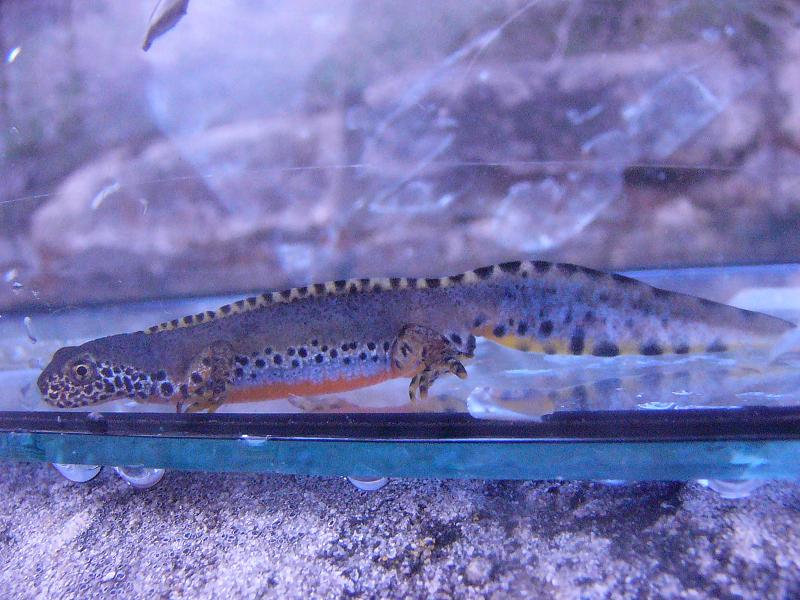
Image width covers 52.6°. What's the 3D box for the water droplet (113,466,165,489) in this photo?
[{"bbox_3d":[-0.027,0.019,0.085,0.005,0.002,0.005,-2,11,20],"label":"water droplet"}]

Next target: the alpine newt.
[{"bbox_3d":[0.002,0.004,0.091,0.085,0.015,0.016,-6,10,0],"label":"alpine newt"}]

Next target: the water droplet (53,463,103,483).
[{"bbox_3d":[-0.035,0.018,0.087,0.005,0.002,0.005,-2,11,20],"label":"water droplet"}]

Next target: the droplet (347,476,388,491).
[{"bbox_3d":[-0.003,0.018,0.080,0.004,0.002,0.004,-2,11,20],"label":"droplet"}]

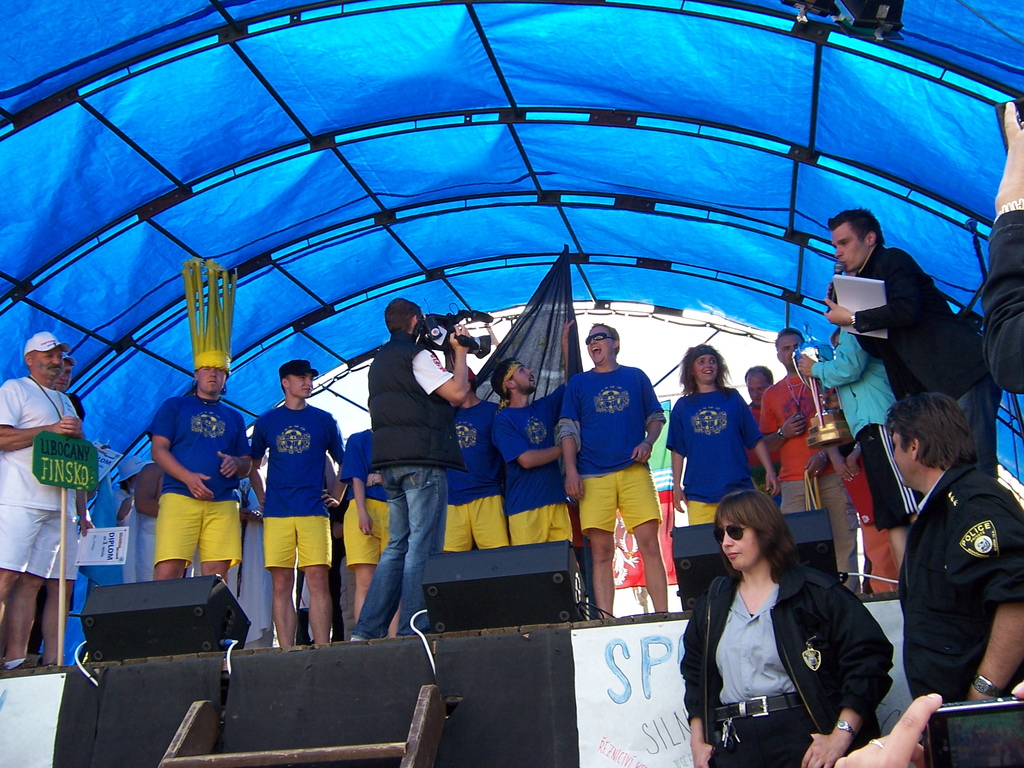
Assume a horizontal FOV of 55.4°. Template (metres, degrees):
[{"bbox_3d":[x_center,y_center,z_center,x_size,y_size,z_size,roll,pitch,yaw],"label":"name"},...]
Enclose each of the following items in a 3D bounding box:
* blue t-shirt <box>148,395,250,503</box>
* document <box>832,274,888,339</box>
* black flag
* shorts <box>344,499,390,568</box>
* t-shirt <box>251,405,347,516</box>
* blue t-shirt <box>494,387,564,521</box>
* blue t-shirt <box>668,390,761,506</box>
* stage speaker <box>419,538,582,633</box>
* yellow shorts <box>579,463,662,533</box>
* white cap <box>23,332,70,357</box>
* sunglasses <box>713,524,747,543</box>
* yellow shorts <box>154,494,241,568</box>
[{"bbox_3d":[-1.921,0.396,6.000,0.600,0.670,0.350,0,-17,-12],"label":"blue t-shirt"},{"bbox_3d":[1.418,-0.309,3.950,0.215,0.020,0.290,0,-55,10],"label":"document"},{"bbox_3d":[0.125,-0.368,6.250,0.660,1.050,0.280,-6,-17,7],"label":"black flag"},{"bbox_3d":[-0.845,0.874,5.786,0.290,0.439,0.360,-15,-21,31],"label":"shorts"},{"bbox_3d":[-1.303,0.465,5.930,0.570,0.700,0.290,-3,-17,-5],"label":"t-shirt"},{"bbox_3d":[0.120,0.415,6.000,0.500,0.710,0.360,7,-20,-32],"label":"blue t-shirt"},{"bbox_3d":[1.144,0.339,5.522,0.520,0.678,0.280,-8,-18,11],"label":"blue t-shirt"},{"bbox_3d":[-0.024,0.996,4.737,0.685,0.373,0.460,-8,-18,13],"label":"stage speaker"},{"bbox_3d":[0.608,0.641,5.521,0.440,0.429,0.290,-6,-18,6],"label":"yellow shorts"},{"bbox_3d":[-2.584,-0.223,5.430,0.265,0.142,0.178,-9,-18,15],"label":"white cap"},{"bbox_3d":[0.664,0.425,2.788,0.135,0.050,0.140,6,-20,-30],"label":"sunglasses"},{"bbox_3d":[-1.788,0.839,5.550,0.490,0.430,0.330,-3,-17,-5],"label":"yellow shorts"}]

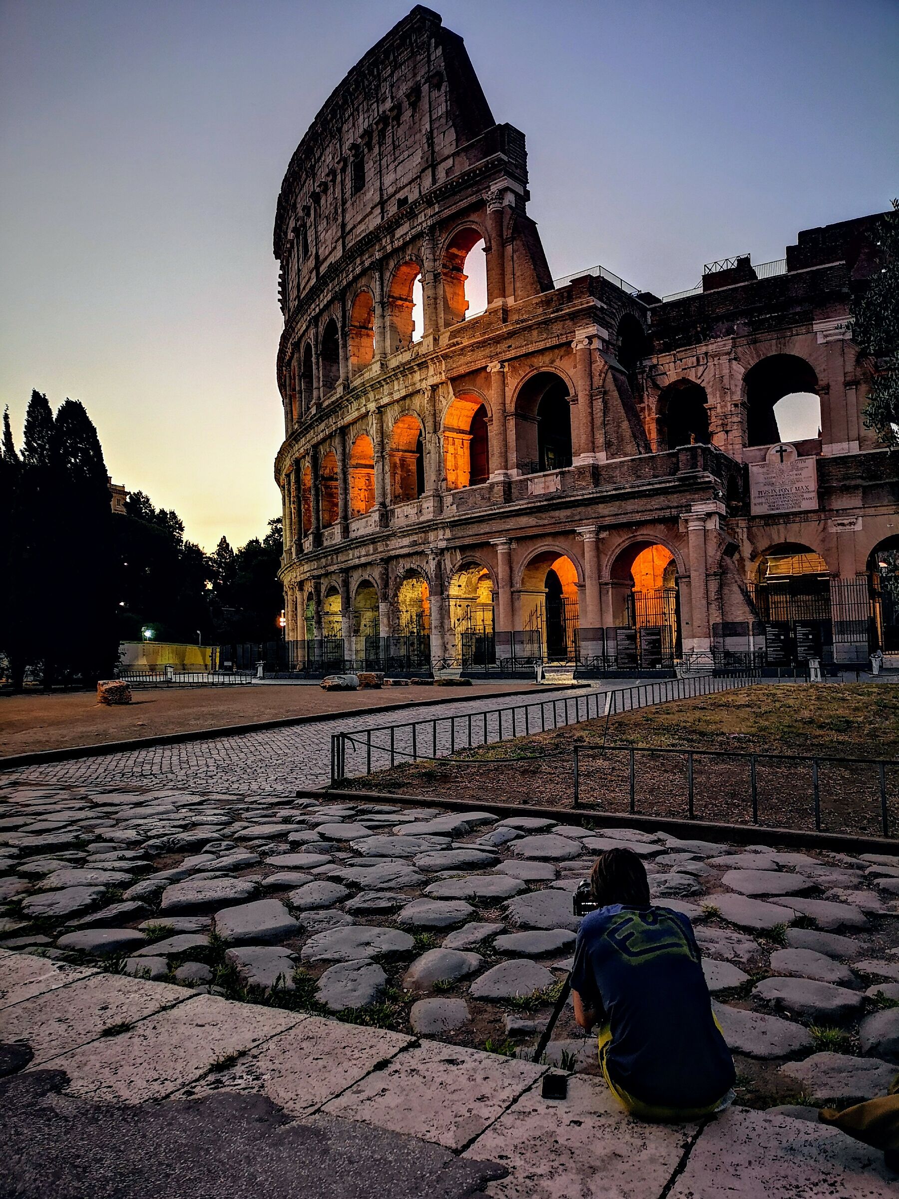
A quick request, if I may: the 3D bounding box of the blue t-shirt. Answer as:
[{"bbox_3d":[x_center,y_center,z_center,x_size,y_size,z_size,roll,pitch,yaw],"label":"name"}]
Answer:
[{"bbox_3d":[0.710,1.399,3.259,0.510,0.570,0.420,-2,-5,16],"label":"blue t-shirt"}]

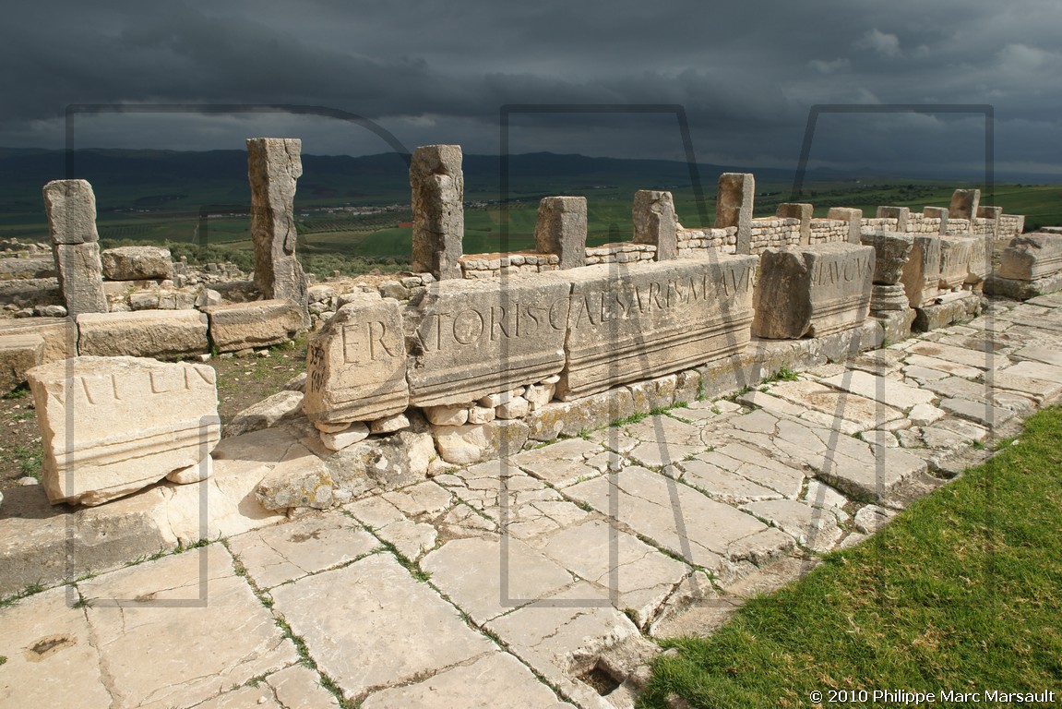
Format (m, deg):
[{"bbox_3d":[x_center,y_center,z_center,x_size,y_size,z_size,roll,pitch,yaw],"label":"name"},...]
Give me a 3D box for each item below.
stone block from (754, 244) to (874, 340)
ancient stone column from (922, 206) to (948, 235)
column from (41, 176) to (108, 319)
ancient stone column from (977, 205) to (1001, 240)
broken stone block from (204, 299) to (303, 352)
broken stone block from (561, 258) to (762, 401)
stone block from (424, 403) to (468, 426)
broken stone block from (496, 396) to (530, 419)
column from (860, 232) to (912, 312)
[{"bbox_3d":[2.799,-0.656,7.009,1.250,0.790,0.550,-11,18,-39],"label":"stone block"},{"bbox_3d":[7.908,-2.562,13.892,0.267,0.588,0.370,-12,20,-35],"label":"ancient stone column"},{"bbox_3d":[-3.809,-0.695,6.016,0.350,1.466,0.449,-11,18,-36],"label":"column"},{"bbox_3d":[11.140,-3.202,17.336,0.382,0.813,0.449,-11,18,-36],"label":"ancient stone column"},{"bbox_3d":[-2.613,-0.300,6.652,0.856,0.385,0.375,-11,18,-36],"label":"broken stone block"},{"bbox_3d":[0.820,-0.274,5.259,2.012,0.770,0.514,-11,18,-36],"label":"broken stone block"},{"bbox_3d":[-0.513,0.293,3.922,0.269,0.118,0.202,-12,20,-35],"label":"stone block"},{"bbox_3d":[-0.129,0.312,4.495,0.190,0.130,0.180,-11,18,-39],"label":"broken stone block"},{"bbox_3d":[3.755,-0.858,7.457,0.407,0.802,0.407,-11,18,-36],"label":"column"}]

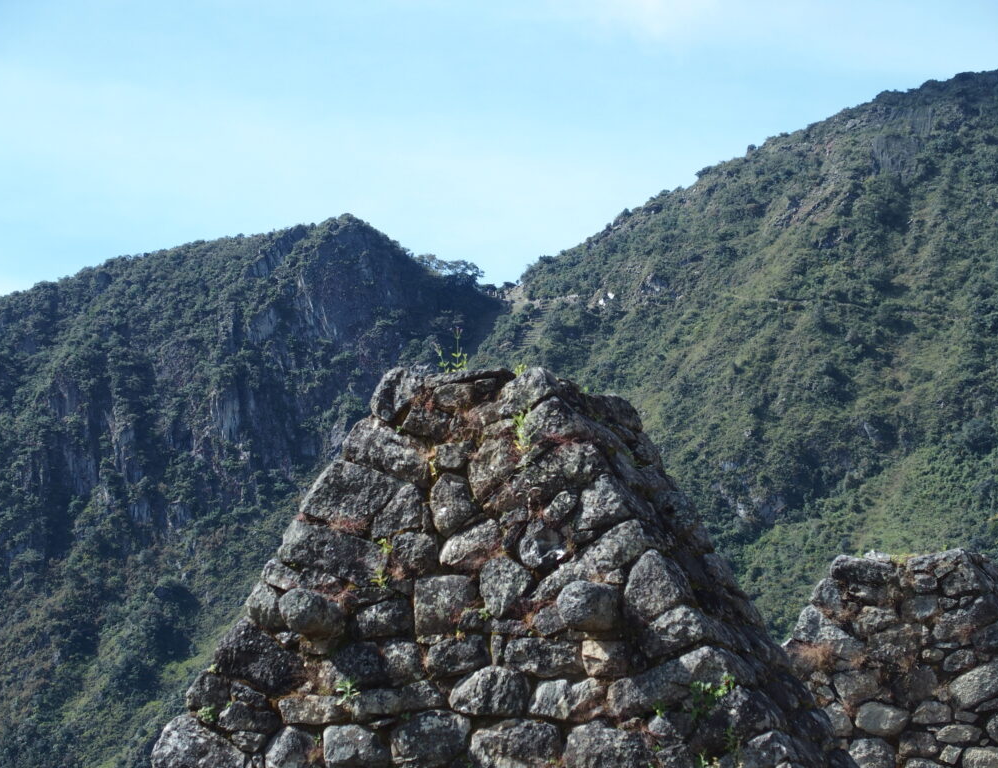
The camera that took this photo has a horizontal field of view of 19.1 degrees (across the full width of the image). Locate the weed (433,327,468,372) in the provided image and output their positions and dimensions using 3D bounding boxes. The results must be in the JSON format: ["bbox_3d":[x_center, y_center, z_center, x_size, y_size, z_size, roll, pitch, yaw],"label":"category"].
[{"bbox_3d":[-0.193,-0.136,11.800,0.135,0.185,0.120,0,-6,0],"label":"weed"}]

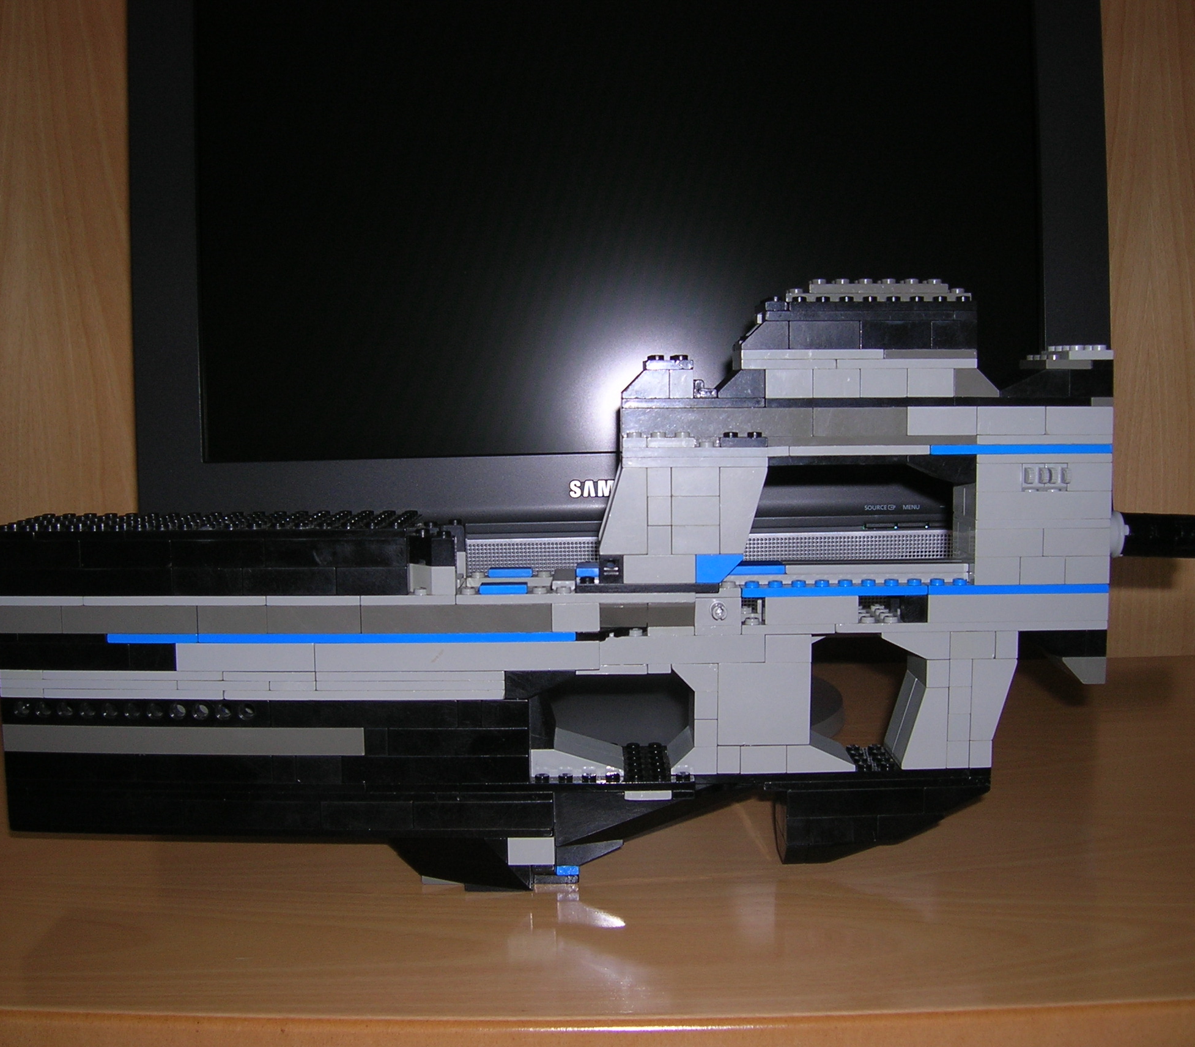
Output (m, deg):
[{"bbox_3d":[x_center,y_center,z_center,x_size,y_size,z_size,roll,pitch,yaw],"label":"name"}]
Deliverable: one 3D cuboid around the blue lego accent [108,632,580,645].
[{"bbox_3d":[-0.087,0.038,0.464,0.160,0.003,0.009,0,4,-1],"label":"blue lego accent"}]

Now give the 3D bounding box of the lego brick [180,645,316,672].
[{"bbox_3d":[-0.118,0.045,0.465,0.048,0.010,0.009,0,4,-1],"label":"lego brick"}]

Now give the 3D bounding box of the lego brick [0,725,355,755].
[{"bbox_3d":[-0.143,0.074,0.473,0.128,0.010,0.008,-1,5,0],"label":"lego brick"}]

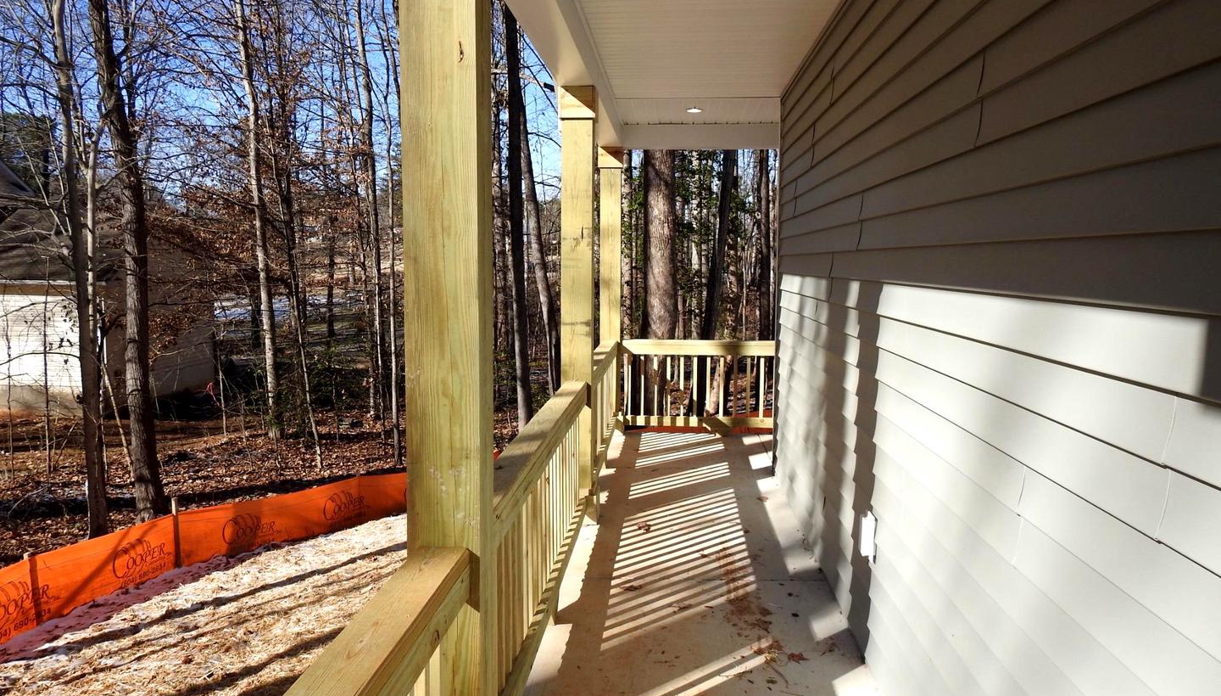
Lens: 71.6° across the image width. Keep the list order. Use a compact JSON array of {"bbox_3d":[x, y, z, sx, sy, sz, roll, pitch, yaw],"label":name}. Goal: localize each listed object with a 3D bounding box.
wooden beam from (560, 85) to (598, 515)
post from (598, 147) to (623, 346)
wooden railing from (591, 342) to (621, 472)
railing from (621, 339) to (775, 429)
[{"bbox_3d":[-0.204,-0.252,5.401,0.210,2.700,0.210,1,6,4],"label":"wooden beam"},{"bbox_3d":[0.004,-0.536,8.202,0.210,2.680,0.210,1,6,4],"label":"post"},{"bbox_3d":[-0.110,0.484,6.891,0.135,0.840,2.600,1,6,4],"label":"wooden railing"},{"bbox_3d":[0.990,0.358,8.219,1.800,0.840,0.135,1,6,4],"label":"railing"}]

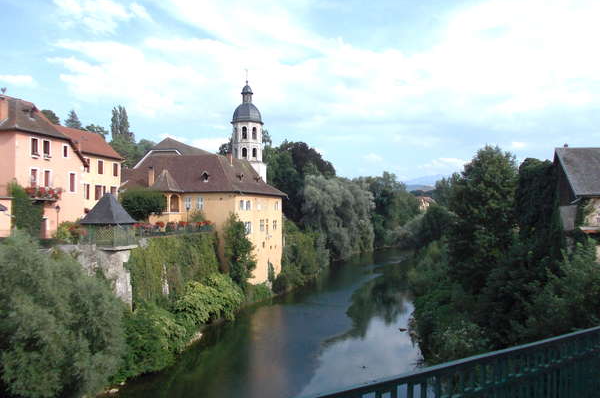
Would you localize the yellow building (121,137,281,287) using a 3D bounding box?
[{"bbox_3d":[-13.700,1.900,74.300,17.500,21.000,20.500,0,-1,16],"label":"yellow building"}]

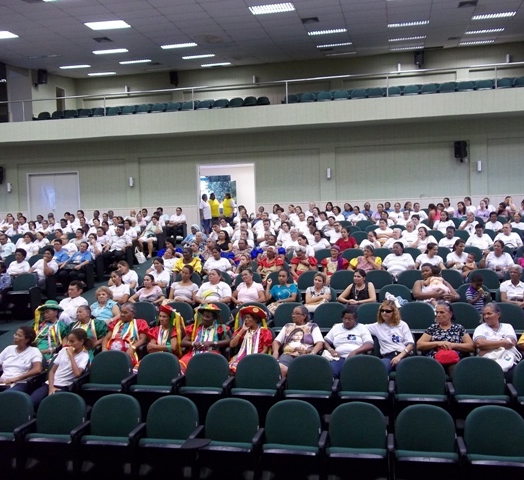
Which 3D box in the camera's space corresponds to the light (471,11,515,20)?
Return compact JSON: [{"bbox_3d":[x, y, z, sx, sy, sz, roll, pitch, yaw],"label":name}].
[{"bbox_3d":[6.923,-6.698,17.691,1.220,0.100,0.600,-1,2,11],"label":"light"}]

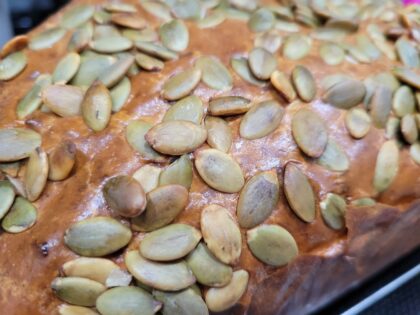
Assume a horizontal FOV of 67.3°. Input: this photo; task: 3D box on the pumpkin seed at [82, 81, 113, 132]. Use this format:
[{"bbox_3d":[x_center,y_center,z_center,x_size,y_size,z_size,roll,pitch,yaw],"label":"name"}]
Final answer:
[{"bbox_3d":[-0.029,-0.013,0.080,0.008,0.003,0.014,-13,74,5],"label":"pumpkin seed"}]

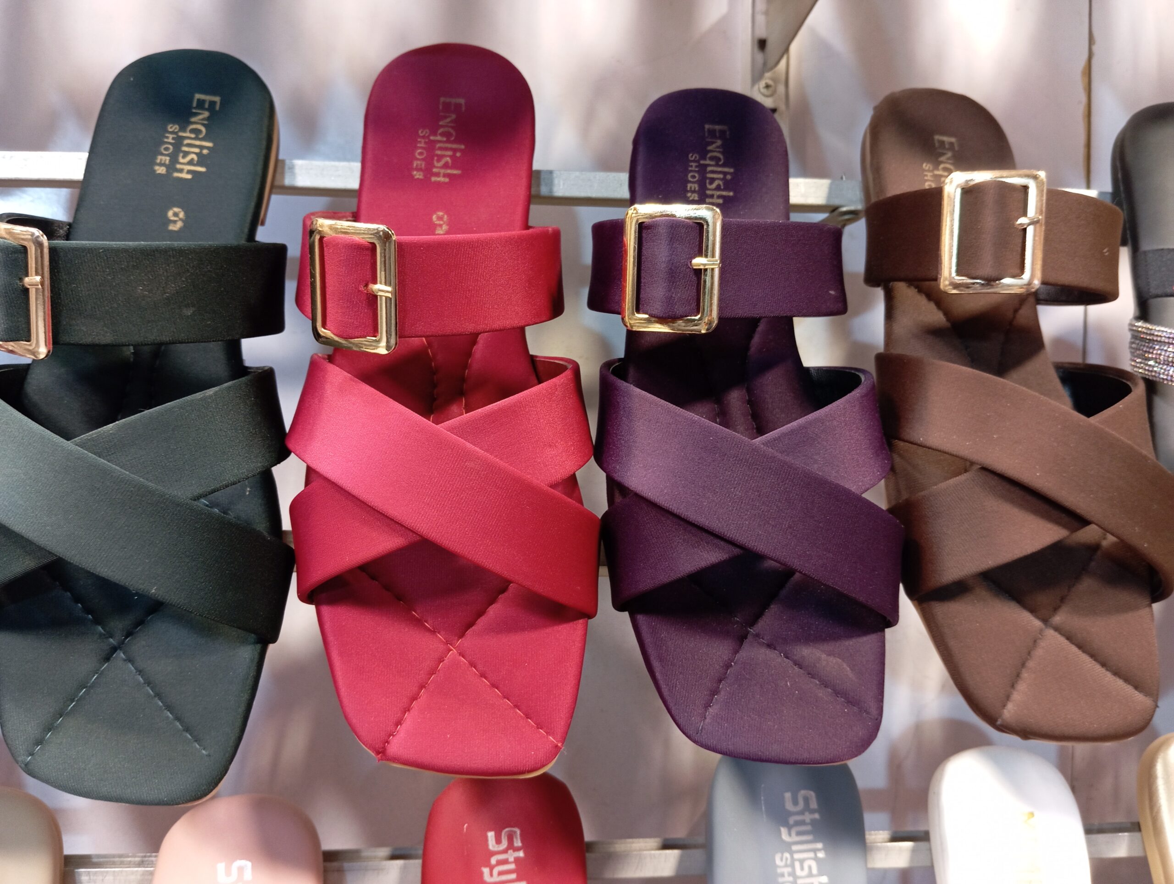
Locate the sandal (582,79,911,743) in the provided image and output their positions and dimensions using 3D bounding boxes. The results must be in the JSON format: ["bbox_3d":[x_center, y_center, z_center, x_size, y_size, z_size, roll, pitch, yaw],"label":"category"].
[{"bbox_3d":[0.048,-0.014,0.347,0.090,0.250,0.027,-4,-15,-6],"label":"sandal"}]

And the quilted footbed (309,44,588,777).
[{"bbox_3d":[-0.049,-0.018,0.324,0.089,0.250,0.027,-3,-12,-5],"label":"quilted footbed"}]

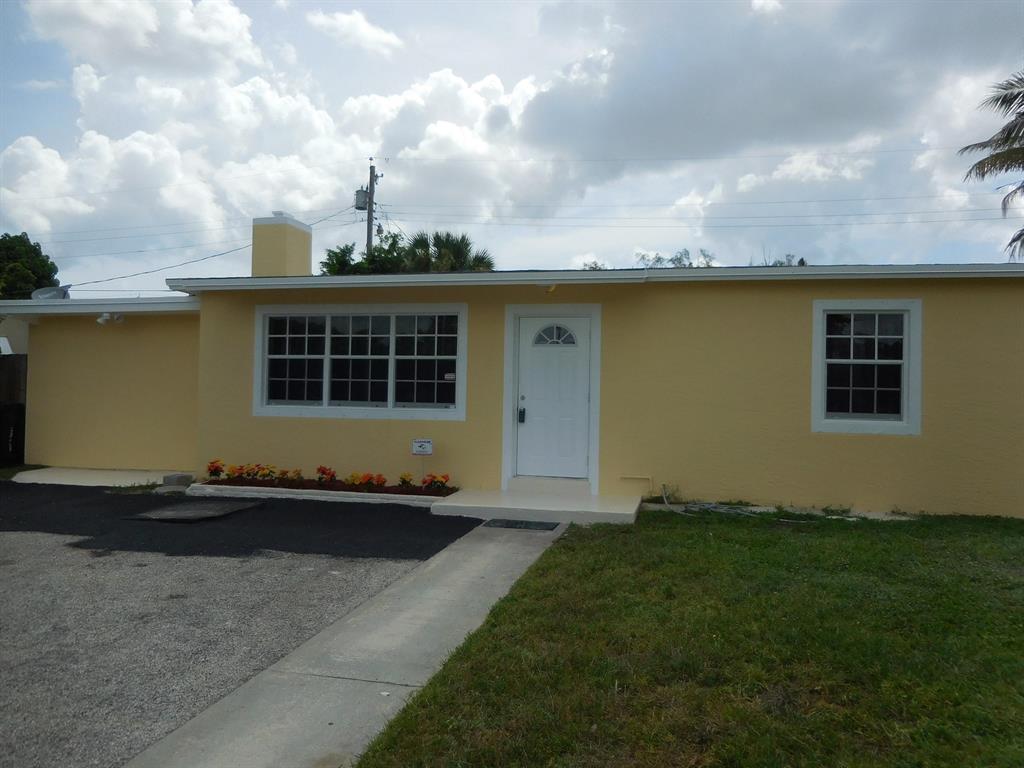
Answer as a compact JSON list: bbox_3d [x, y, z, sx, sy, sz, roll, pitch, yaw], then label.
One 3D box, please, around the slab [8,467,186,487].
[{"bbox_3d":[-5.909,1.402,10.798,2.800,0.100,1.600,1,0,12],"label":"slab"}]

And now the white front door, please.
[{"bbox_3d":[0.542,0.175,9.493,0.922,2.041,0.050,1,0,12],"label":"white front door"}]

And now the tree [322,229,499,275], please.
[{"bbox_3d":[-3.297,-1.484,22.983,4.800,6.119,3.600,1,0,12],"label":"tree"}]

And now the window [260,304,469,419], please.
[{"bbox_3d":[-2.070,-0.300,9.978,2.976,1.498,0.120,1,0,12],"label":"window"}]

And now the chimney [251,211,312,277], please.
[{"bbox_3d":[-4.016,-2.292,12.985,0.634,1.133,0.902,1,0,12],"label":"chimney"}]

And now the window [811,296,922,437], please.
[{"bbox_3d":[4.143,-0.195,8.661,1.171,1.556,0.120,1,0,12],"label":"window"}]

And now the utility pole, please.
[{"bbox_3d":[-5.564,-3.498,28.973,0.320,10.143,0.320,1,0,12],"label":"utility pole"}]

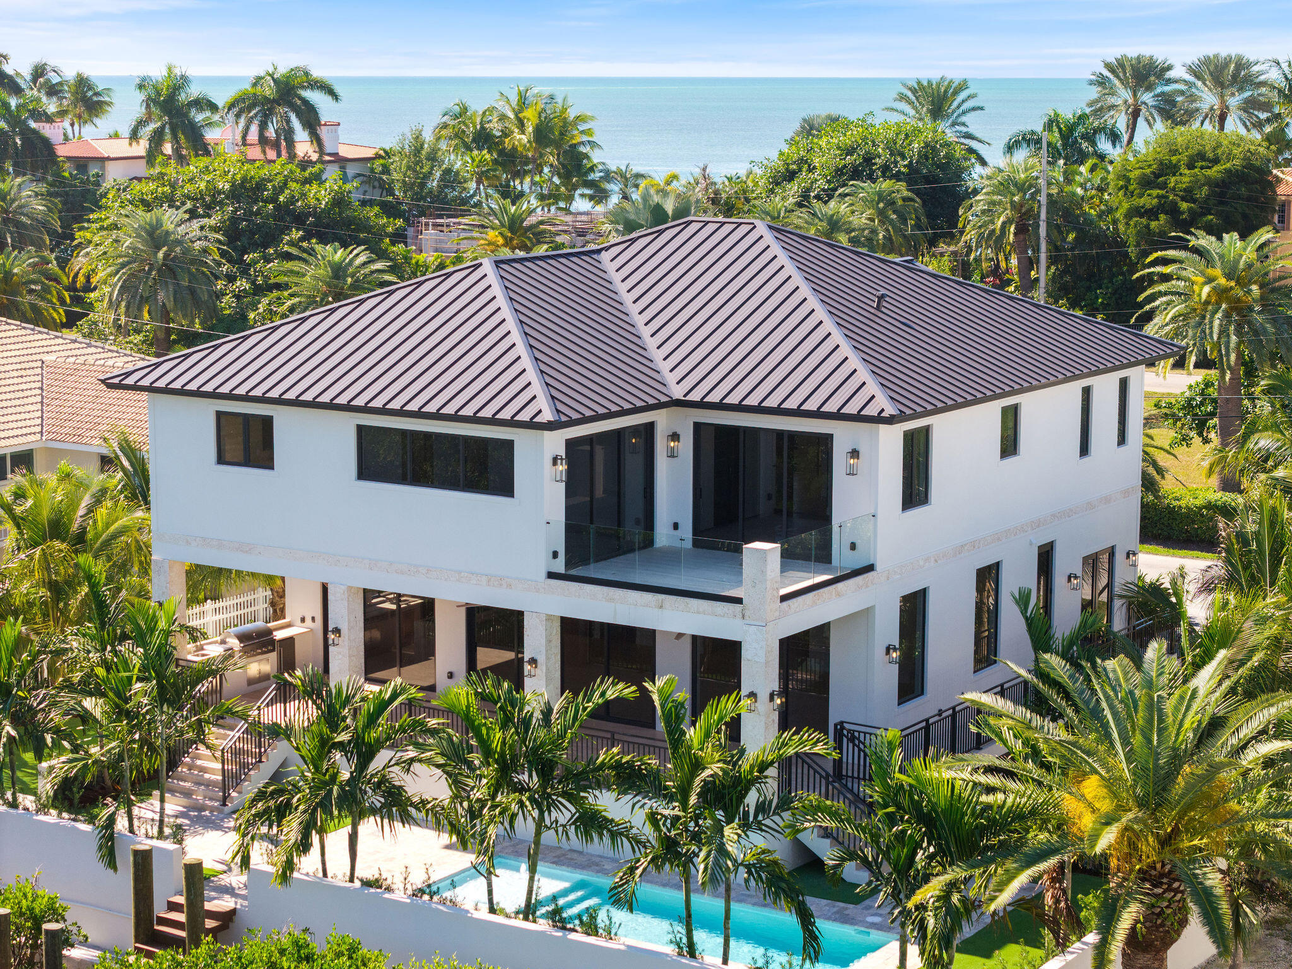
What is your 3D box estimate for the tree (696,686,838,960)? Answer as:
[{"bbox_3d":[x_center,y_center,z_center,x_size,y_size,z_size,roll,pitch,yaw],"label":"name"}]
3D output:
[{"bbox_3d":[1.794,5.386,39.812,2.138,4.592,2.138,0,9,0],"label":"tree"}]

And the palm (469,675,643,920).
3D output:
[{"bbox_3d":[-1.542,5.249,43.757,2.919,4.259,2.900,0,9,-2],"label":"palm"}]

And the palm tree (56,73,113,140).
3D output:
[{"bbox_3d":[-56.550,-33.930,263.170,5.900,15.030,5.900,0,9,0],"label":"palm tree"}]

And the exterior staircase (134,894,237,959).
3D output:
[{"bbox_3d":[-8.026,7.791,45.454,1.270,0.776,1.158,6,11,33],"label":"exterior staircase"}]

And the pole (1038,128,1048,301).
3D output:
[{"bbox_3d":[18.863,-11.088,124.918,0.330,11.932,0.330,6,11,33],"label":"pole"}]

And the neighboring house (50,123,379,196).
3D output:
[{"bbox_3d":[-34.732,-24.933,217.527,27.362,10.570,14.000,6,11,33],"label":"neighboring house"}]

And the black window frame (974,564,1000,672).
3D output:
[{"bbox_3d":[6.871,2.708,53.313,0.120,2.177,1.231,6,11,33],"label":"black window frame"}]

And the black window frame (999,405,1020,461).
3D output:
[{"bbox_3d":[7.424,-1.112,53.897,0.120,1.076,0.920,6,11,33],"label":"black window frame"}]

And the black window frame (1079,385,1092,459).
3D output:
[{"bbox_3d":[9.442,-1.367,56.656,0.120,1.554,0.625,6,11,33],"label":"black window frame"}]

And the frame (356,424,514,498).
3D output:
[{"bbox_3d":[-3.943,-0.465,49.358,3.793,1.091,0.120,6,11,33],"label":"frame"}]

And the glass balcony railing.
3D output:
[{"bbox_3d":[1.249,1.124,47.765,4.614,1.083,4.131,6,11,32],"label":"glass balcony railing"}]

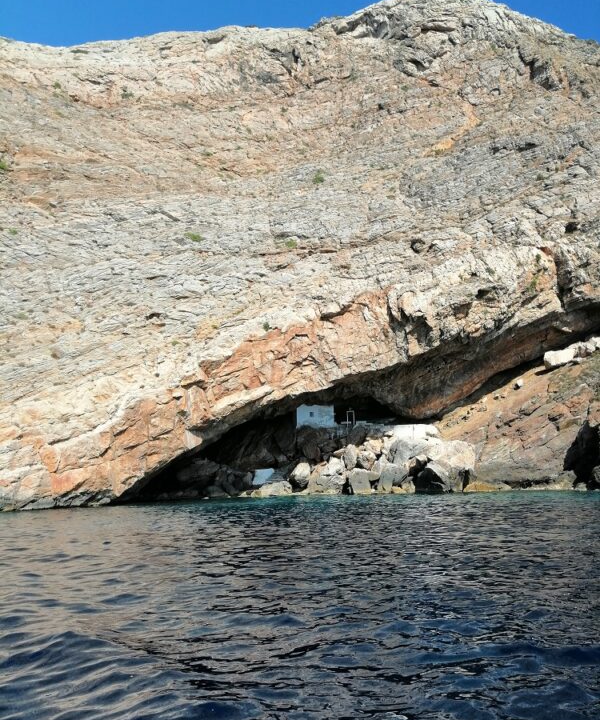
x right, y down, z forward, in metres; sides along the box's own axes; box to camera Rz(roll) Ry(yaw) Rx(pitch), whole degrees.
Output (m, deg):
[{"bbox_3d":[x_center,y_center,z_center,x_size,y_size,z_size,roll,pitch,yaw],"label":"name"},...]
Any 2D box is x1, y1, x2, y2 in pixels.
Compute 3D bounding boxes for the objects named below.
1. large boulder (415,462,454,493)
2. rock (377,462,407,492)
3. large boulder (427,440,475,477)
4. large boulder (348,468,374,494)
[{"bbox_3d":[14.010,12.240,65.000,4.080,3.060,3.350,-2,-11,12],"label":"large boulder"},{"bbox_3d":[9.710,12.330,65.500,3.290,3.090,2.630,-2,-11,8],"label":"rock"},{"bbox_3d":[16.160,10.580,67.000,5.050,3.790,4.290,-2,-11,13],"label":"large boulder"},{"bbox_3d":[6.250,12.560,64.500,2.430,2.630,2.070,-1,-11,5],"label":"large boulder"}]

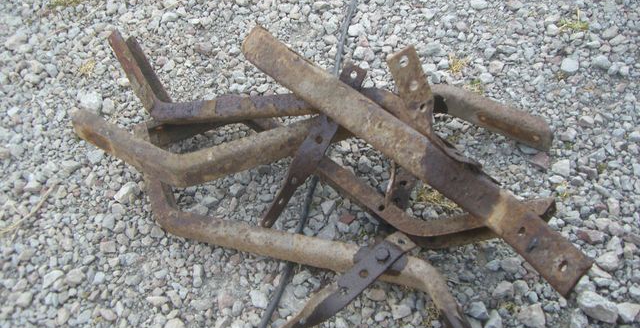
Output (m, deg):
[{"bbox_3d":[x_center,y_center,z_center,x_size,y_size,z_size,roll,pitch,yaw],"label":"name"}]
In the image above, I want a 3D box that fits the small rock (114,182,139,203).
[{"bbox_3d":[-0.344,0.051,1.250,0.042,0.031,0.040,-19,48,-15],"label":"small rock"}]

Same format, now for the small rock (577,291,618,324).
[{"bbox_3d":[0.427,0.221,1.080,0.058,0.036,0.042,21,53,17],"label":"small rock"}]

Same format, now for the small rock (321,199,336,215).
[{"bbox_3d":[0.015,0.075,1.246,0.028,0.019,0.030,0,52,0],"label":"small rock"}]

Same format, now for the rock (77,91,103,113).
[{"bbox_3d":[-0.465,-0.127,1.424,0.048,0.037,0.051,-19,48,-16],"label":"rock"}]

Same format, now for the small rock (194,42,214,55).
[{"bbox_3d":[-0.246,-0.246,1.497,0.042,0.021,0.025,0,52,0],"label":"small rock"}]

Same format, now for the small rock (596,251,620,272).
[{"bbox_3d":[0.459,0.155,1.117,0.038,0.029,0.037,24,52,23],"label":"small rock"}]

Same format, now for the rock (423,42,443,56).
[{"bbox_3d":[0.243,-0.244,1.494,0.042,0.023,0.031,-4,52,-3],"label":"rock"}]

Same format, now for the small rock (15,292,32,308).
[{"bbox_3d":[-0.478,0.220,1.133,0.028,0.015,0.020,-33,59,-23],"label":"small rock"}]

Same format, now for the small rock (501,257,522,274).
[{"bbox_3d":[0.319,0.169,1.172,0.035,0.021,0.030,6,52,5],"label":"small rock"}]

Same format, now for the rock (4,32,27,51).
[{"bbox_3d":[-0.654,-0.263,1.510,0.047,0.025,0.030,-24,56,-18],"label":"rock"}]

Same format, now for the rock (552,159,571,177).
[{"bbox_3d":[0.447,0.006,1.299,0.030,0.021,0.036,0,52,0],"label":"rock"}]

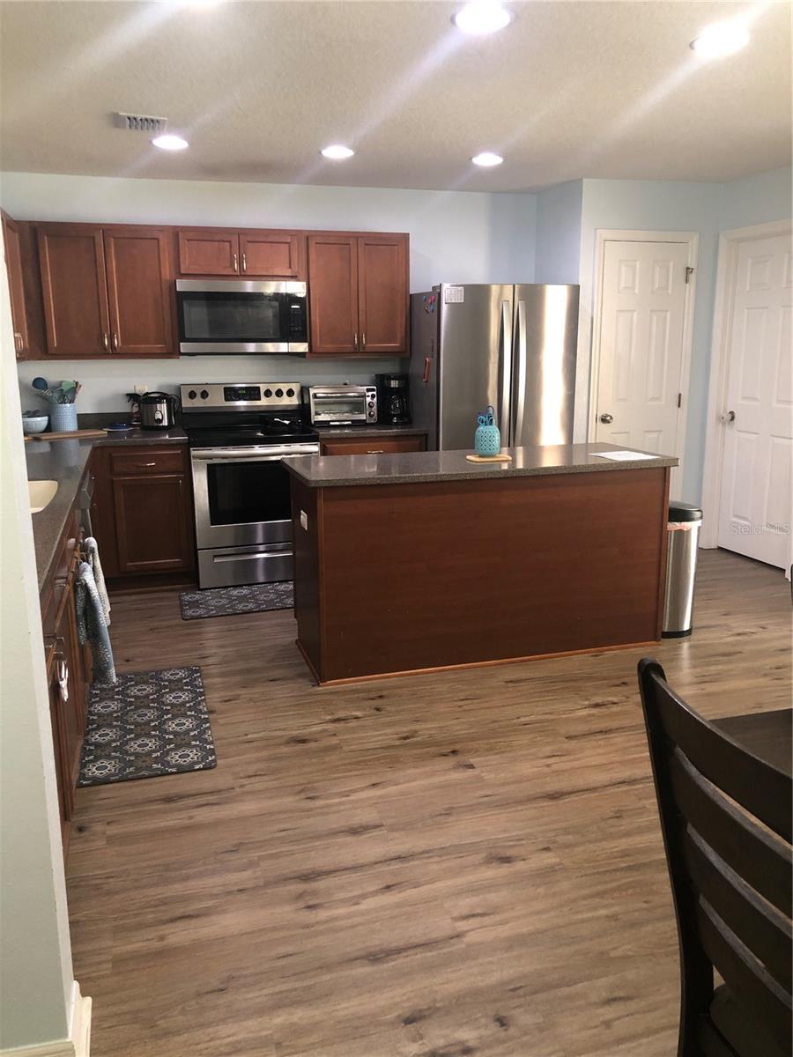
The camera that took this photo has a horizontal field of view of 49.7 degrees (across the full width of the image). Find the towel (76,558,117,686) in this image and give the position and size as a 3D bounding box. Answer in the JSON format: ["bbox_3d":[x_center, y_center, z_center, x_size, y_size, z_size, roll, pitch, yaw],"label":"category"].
[{"bbox_3d":[-1.119,0.331,3.198,0.105,0.460,0.260,-4,13,-16],"label":"towel"}]

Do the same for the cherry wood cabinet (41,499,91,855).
[{"bbox_3d":[-1.397,0.436,2.836,0.625,0.876,1.900,-4,13,-16],"label":"cherry wood cabinet"}]

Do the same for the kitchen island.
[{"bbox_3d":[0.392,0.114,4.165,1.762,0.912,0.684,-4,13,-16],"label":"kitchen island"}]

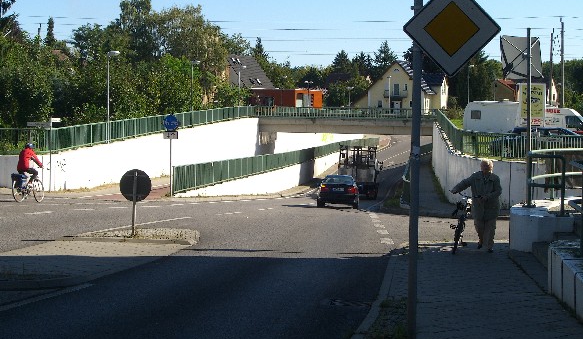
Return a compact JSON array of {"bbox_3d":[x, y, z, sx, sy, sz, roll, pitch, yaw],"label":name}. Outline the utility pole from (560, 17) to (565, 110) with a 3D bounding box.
[{"bbox_3d":[29.600,-11.200,125.000,0.350,10.800,0.350,0,0,0],"label":"utility pole"}]

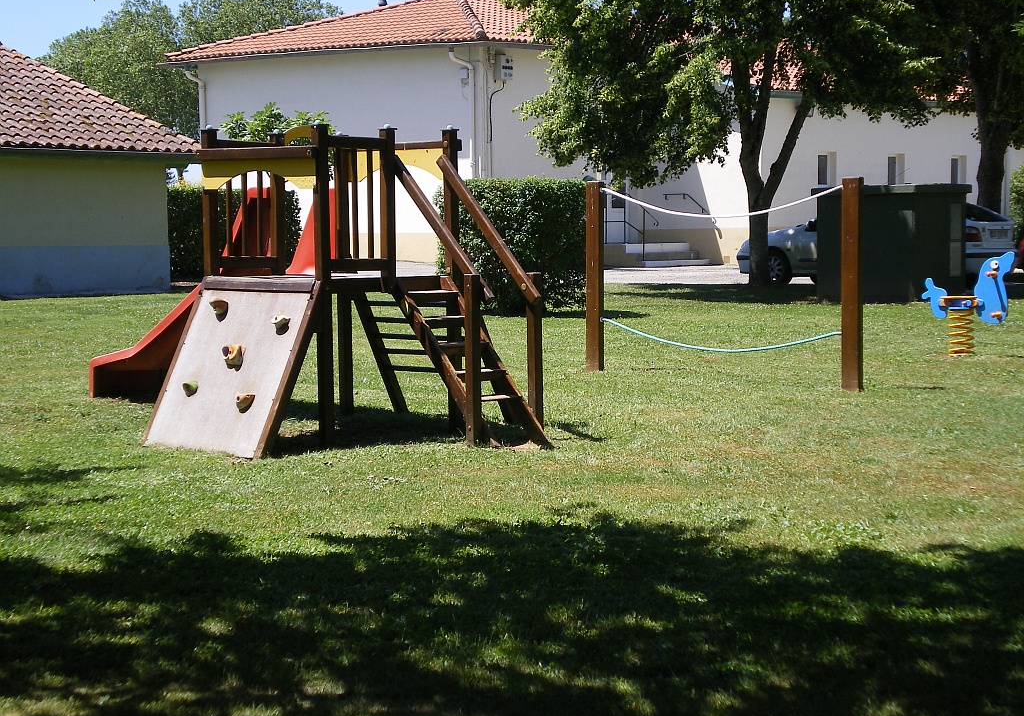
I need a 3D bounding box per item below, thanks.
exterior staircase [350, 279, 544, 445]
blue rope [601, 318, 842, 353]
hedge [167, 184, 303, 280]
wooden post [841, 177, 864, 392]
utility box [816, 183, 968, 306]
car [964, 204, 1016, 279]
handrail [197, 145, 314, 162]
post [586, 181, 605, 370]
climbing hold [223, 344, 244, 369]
[{"bbox_3d":[-0.220,-0.007,11.775,0.920,0.970,0.560,4,6,44],"label":"exterior staircase"},{"bbox_3d":[1.564,-0.147,15.456,0.030,0.212,2.506,-4,6,-42],"label":"blue rope"},{"bbox_3d":[-5.326,-2.400,38.400,2.900,1.805,1.100,-1,4,-3],"label":"hedge"},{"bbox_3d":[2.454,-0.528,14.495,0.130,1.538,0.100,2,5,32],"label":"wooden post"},{"bbox_3d":[5.359,-1.630,28.338,1.660,1.611,1.600,3,6,42],"label":"utility box"},{"bbox_3d":[5.740,-1.839,32.279,4.350,1.430,1.720,3,6,41],"label":"car"},{"bbox_3d":[-1.516,-1.198,11.783,1.080,0.065,0.045,4,6,44],"label":"handrail"},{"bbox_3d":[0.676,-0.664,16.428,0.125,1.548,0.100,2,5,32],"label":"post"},{"bbox_3d":[-1.614,-0.016,11.641,0.110,0.120,0.075,4,-20,44],"label":"climbing hold"}]

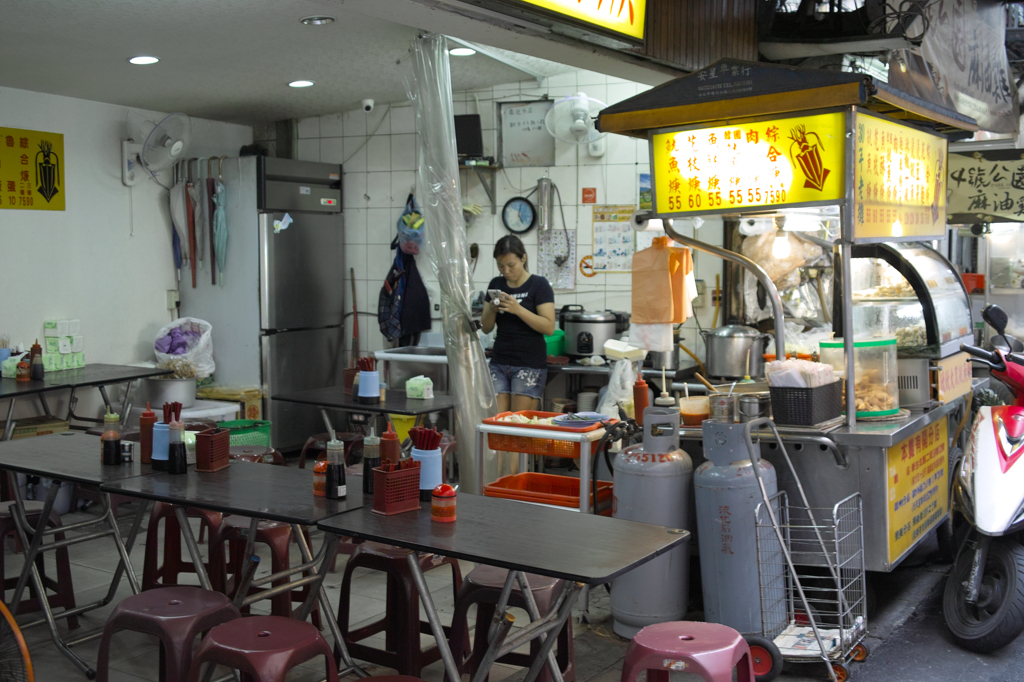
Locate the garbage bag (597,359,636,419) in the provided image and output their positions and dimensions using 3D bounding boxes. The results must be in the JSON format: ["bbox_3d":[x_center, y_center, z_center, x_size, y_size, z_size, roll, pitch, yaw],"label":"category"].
[{"bbox_3d":[0.493,0.224,5.500,0.200,0.300,0.170,1,5,15],"label":"garbage bag"}]

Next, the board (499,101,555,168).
[{"bbox_3d":[0.096,-1.322,7.465,0.400,0.450,0.035,3,6,28],"label":"board"}]

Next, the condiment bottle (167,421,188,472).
[{"bbox_3d":[-1.218,0.379,4.250,0.067,0.208,0.067,0,5,0],"label":"condiment bottle"}]

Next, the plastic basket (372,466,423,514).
[{"bbox_3d":[-0.337,0.432,3.416,0.070,0.125,0.135,4,6,38],"label":"plastic basket"}]

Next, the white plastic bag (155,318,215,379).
[{"bbox_3d":[-2.102,0.042,7.482,0.370,0.390,0.310,-1,5,-9],"label":"white plastic bag"}]

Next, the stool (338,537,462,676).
[{"bbox_3d":[-0.393,0.963,4.231,0.360,0.455,0.360,4,6,38],"label":"stool"}]

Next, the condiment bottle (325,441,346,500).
[{"bbox_3d":[-0.545,0.384,3.615,0.063,0.203,0.063,0,5,-9],"label":"condiment bottle"}]

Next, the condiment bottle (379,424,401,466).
[{"bbox_3d":[-0.389,0.368,3.740,0.063,0.216,0.063,0,5,-6],"label":"condiment bottle"}]

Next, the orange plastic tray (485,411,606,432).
[{"bbox_3d":[0.176,0.402,5.076,0.500,0.120,0.300,3,6,29],"label":"orange plastic tray"}]

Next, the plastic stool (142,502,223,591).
[{"bbox_3d":[-1.314,0.896,4.850,0.360,0.455,0.360,1,5,10],"label":"plastic stool"}]

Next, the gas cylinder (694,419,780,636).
[{"bbox_3d":[0.828,0.721,4.364,0.305,0.885,0.305,-2,6,32],"label":"gas cylinder"}]

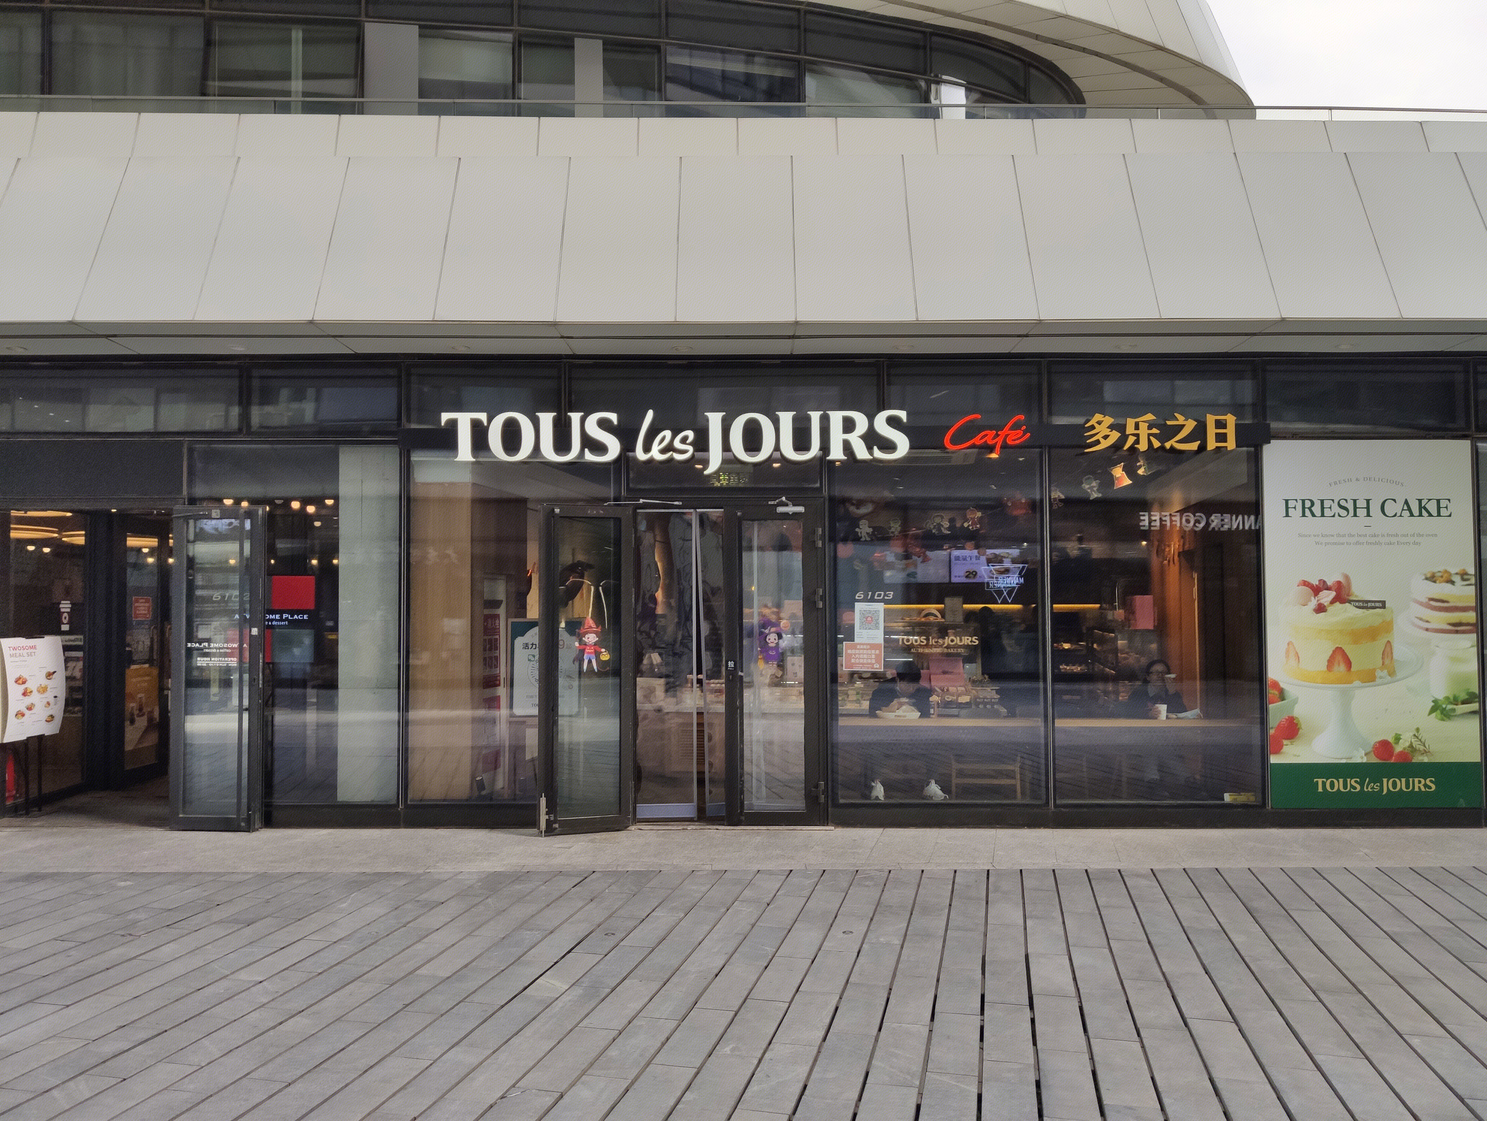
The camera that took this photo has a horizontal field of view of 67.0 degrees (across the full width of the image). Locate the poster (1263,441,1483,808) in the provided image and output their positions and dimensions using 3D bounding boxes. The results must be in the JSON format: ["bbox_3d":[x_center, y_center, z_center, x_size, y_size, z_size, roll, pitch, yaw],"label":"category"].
[{"bbox_3d":[4.600,0.457,8.217,1.551,2.680,0.030,0,-2,0],"label":"poster"}]

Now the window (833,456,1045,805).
[{"bbox_3d":[1.437,0.476,8.221,1.565,2.613,0.080,0,-2,0],"label":"window"}]

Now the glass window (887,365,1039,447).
[{"bbox_3d":[1.636,-1.157,8.322,1.140,0.617,0.080,0,-2,0],"label":"glass window"}]

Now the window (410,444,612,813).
[{"bbox_3d":[-1.709,0.481,8.258,1.508,2.609,0.080,0,-2,0],"label":"window"}]

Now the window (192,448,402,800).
[{"bbox_3d":[-3.289,0.459,8.223,1.557,2.648,0.080,0,-2,0],"label":"window"}]

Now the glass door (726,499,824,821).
[{"bbox_3d":[0.244,0.759,8.226,0.719,2.338,0.070,0,-2,0],"label":"glass door"}]

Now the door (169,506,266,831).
[{"bbox_3d":[-3.817,0.778,8.110,0.653,2.328,0.070,0,-2,10],"label":"door"}]

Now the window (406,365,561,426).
[{"bbox_3d":[-1.908,-1.197,8.280,1.154,0.494,0.080,0,-2,0],"label":"window"}]

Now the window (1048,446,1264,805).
[{"bbox_3d":[3.033,0.459,8.258,1.585,2.652,0.080,0,-2,0],"label":"window"}]

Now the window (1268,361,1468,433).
[{"bbox_3d":[4.607,-1.206,8.278,1.472,0.528,0.080,0,-2,0],"label":"window"}]

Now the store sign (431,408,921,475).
[{"bbox_3d":[-0.484,-0.864,8.098,3.386,0.474,0.100,0,-2,0],"label":"store sign"}]

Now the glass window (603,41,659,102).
[{"bbox_3d":[-1.194,-5.230,12.100,0.616,0.718,0.070,0,-2,-10],"label":"glass window"}]

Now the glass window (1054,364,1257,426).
[{"bbox_3d":[3.031,-1.206,8.279,1.541,0.511,0.080,0,-2,0],"label":"glass window"}]

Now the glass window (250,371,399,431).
[{"bbox_3d":[-3.092,-1.174,8.280,1.094,0.463,0.080,0,-2,0],"label":"glass window"}]

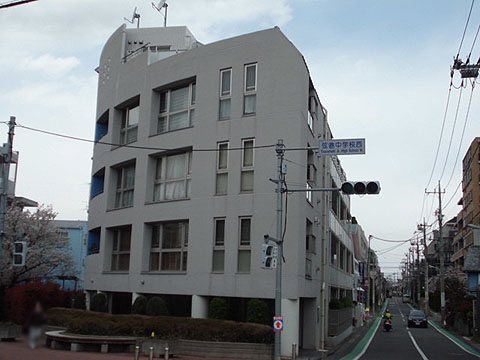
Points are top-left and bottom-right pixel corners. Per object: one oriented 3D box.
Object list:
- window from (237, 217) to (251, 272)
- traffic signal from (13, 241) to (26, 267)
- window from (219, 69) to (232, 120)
[{"bbox_3d":[0.221,2.473,26.684,0.585,2.163,0.160,-4,-11,33],"label":"window"},{"bbox_3d":[-7.041,2.360,22.169,0.400,0.800,0.250,2,-9,0],"label":"traffic signal"},{"bbox_3d":[-0.584,-3.409,27.668,0.568,2.140,0.120,-4,-11,34],"label":"window"}]

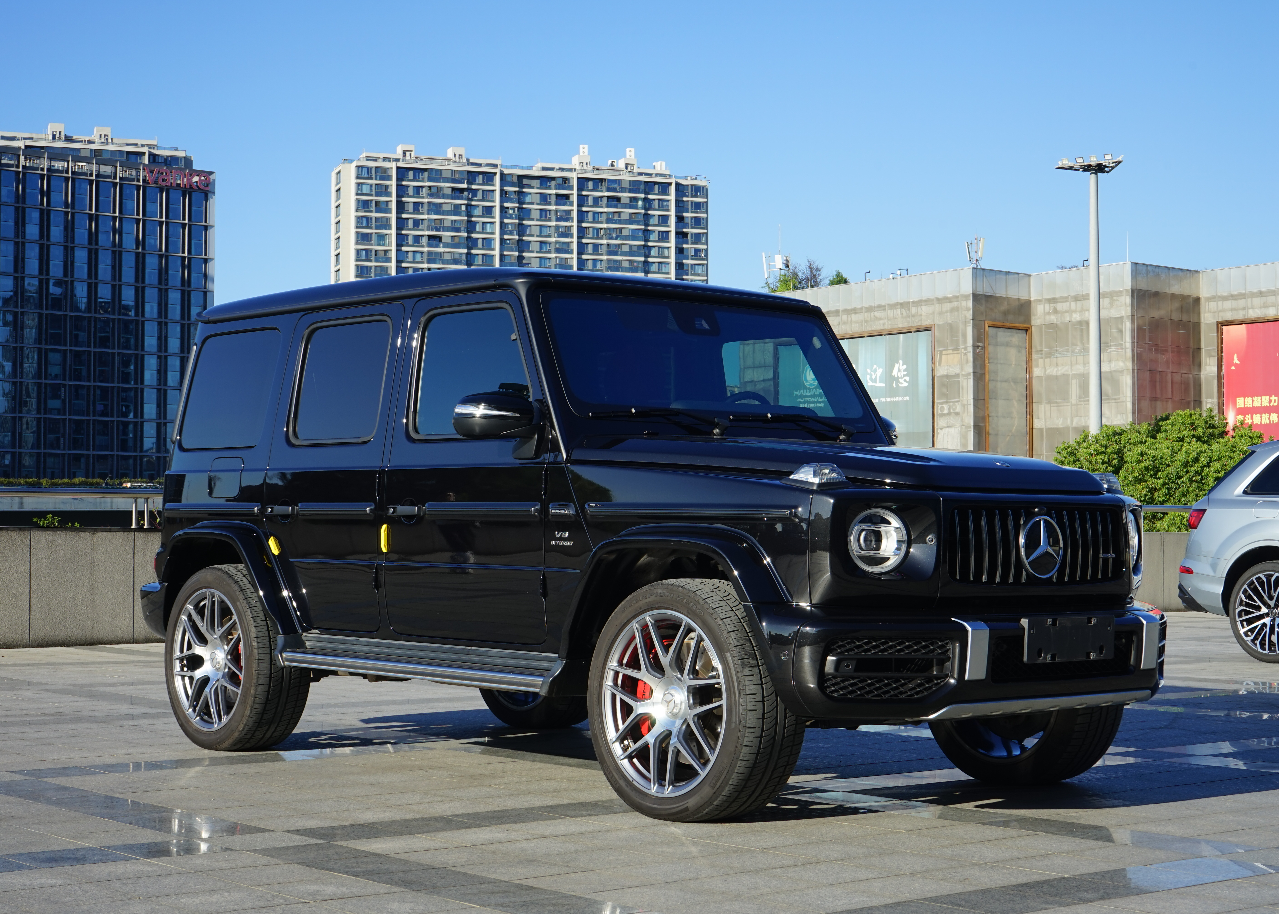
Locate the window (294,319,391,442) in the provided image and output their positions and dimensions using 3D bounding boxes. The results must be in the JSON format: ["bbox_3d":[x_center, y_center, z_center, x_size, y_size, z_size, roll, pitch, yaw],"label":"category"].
[{"bbox_3d":[-1.202,-0.312,8.448,0.040,0.483,0.615,10,-8,-40],"label":"window"}]

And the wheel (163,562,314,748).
[{"bbox_3d":[-1.713,0.845,8.900,0.300,0.785,0.790,2,-3,-41],"label":"wheel"}]

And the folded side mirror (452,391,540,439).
[{"bbox_3d":[-0.514,-0.158,7.382,0.160,0.170,0.300,2,-2,-41],"label":"folded side mirror"}]

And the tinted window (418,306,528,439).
[{"bbox_3d":[-0.587,-0.323,7.738,0.040,0.475,0.760,10,-8,-40],"label":"tinted window"}]

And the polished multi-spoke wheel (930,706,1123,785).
[{"bbox_3d":[1.420,0.828,7.806,0.300,0.785,0.790,2,-3,-41],"label":"polished multi-spoke wheel"}]

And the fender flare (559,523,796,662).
[{"bbox_3d":[0.093,0.459,6.800,0.130,0.480,1.050,2,-3,-41],"label":"fender flare"}]

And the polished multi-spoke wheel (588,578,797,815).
[{"bbox_3d":[0.174,0.775,6.726,0.300,0.785,0.790,2,-3,-41],"label":"polished multi-spoke wheel"}]

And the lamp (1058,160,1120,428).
[{"bbox_3d":[14.760,-3.189,67.769,2.000,13.110,1.800,-1,-2,20],"label":"lamp"}]

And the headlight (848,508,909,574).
[{"bbox_3d":[0.723,0.262,6.518,0.205,0.205,0.100,1,-2,-29],"label":"headlight"}]

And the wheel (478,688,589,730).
[{"bbox_3d":[-0.467,0.898,9.980,0.300,0.785,0.790,2,-3,-41],"label":"wheel"}]

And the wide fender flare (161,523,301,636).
[{"bbox_3d":[-1.763,0.511,8.902,0.130,0.470,1.060,2,-3,-41],"label":"wide fender flare"}]

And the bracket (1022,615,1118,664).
[{"bbox_3d":[1.354,0.574,6.628,0.450,0.145,0.035,2,-2,-41],"label":"bracket"}]

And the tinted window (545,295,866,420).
[{"bbox_3d":[0.293,-0.364,8.013,1.480,0.530,0.090,2,-31,-41],"label":"tinted window"}]

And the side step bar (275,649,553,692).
[{"bbox_3d":[-0.819,0.802,7.899,0.180,0.085,1.760,2,-3,-41],"label":"side step bar"}]

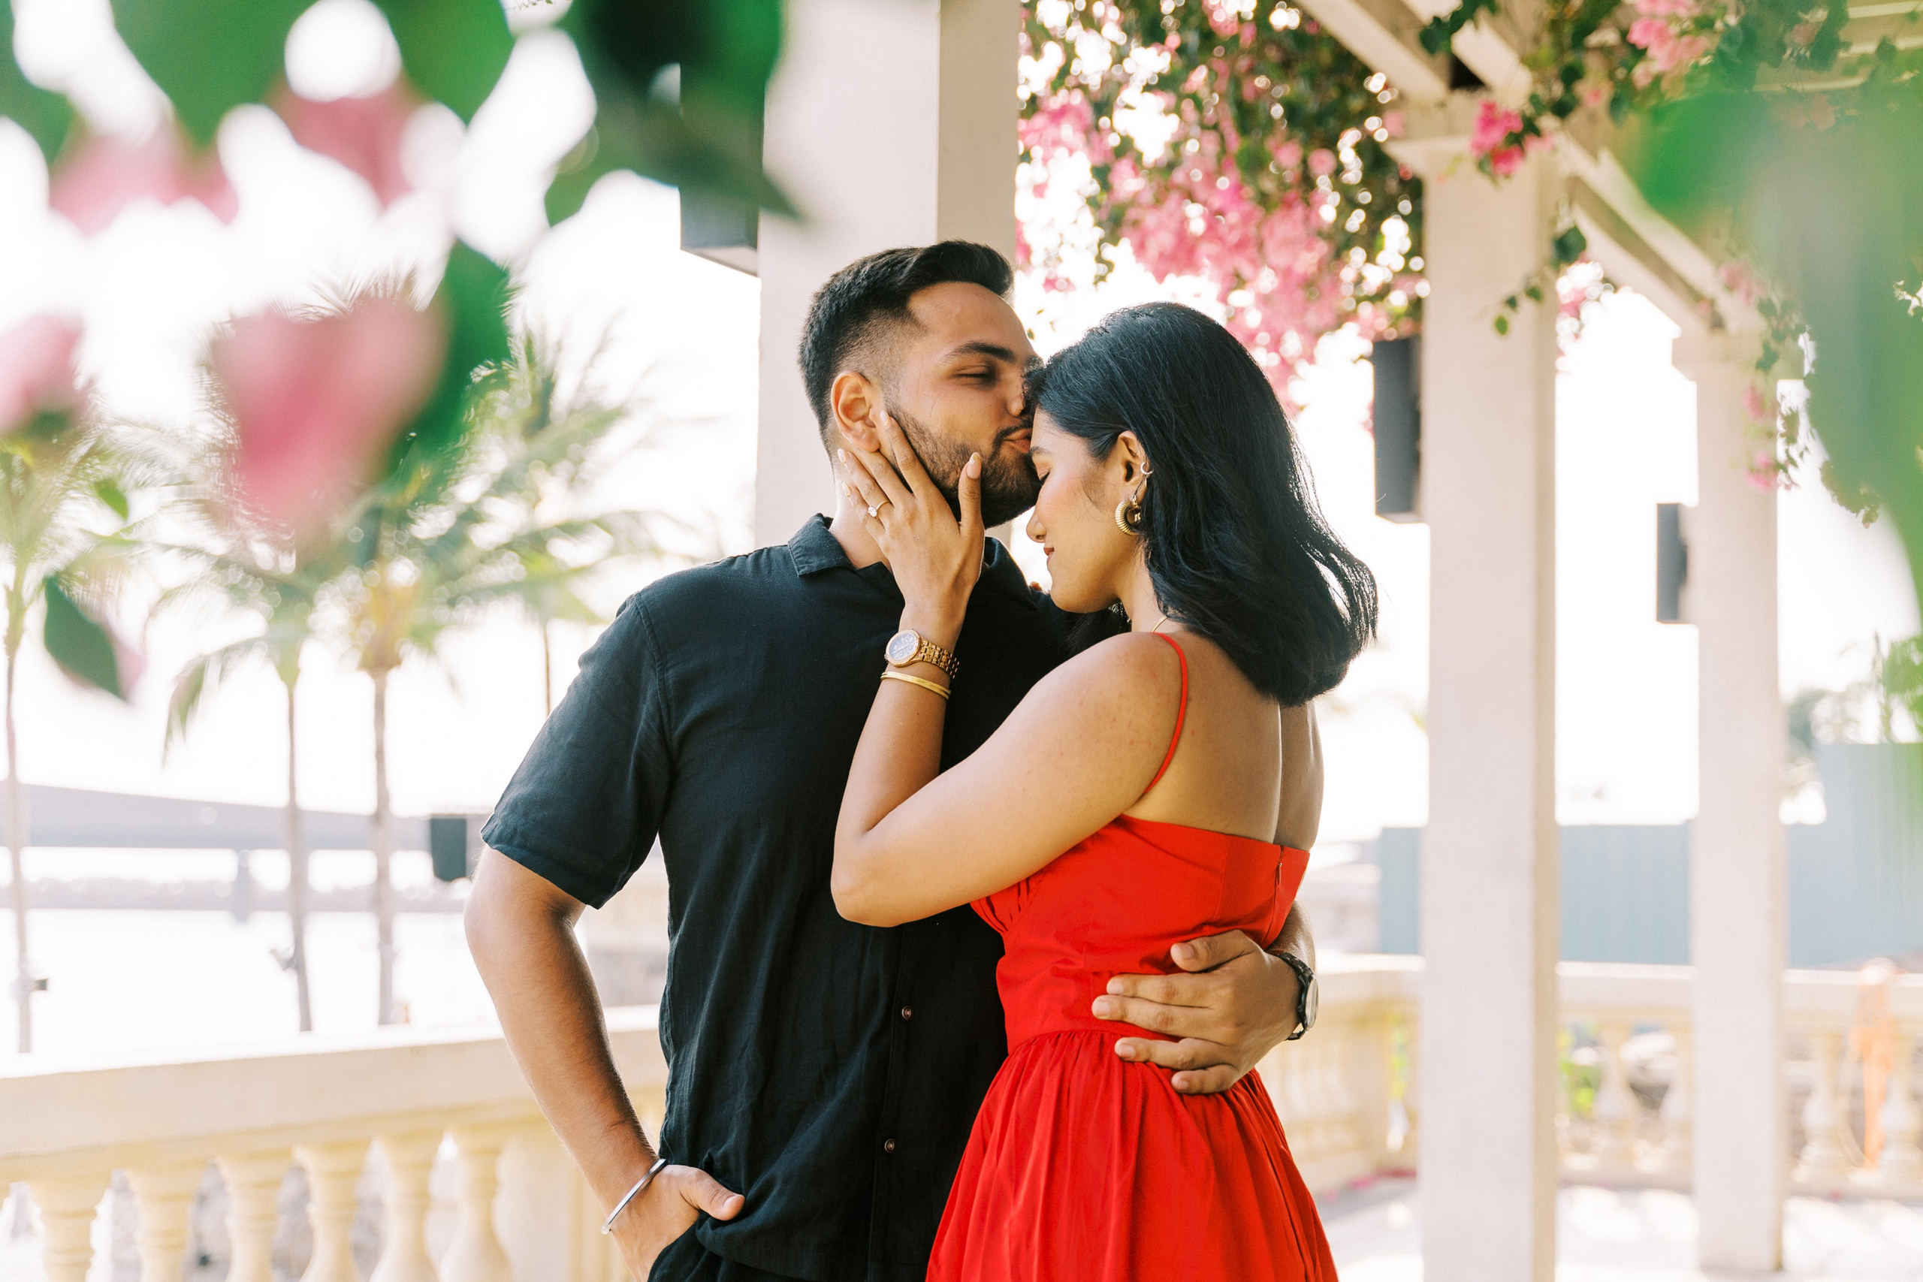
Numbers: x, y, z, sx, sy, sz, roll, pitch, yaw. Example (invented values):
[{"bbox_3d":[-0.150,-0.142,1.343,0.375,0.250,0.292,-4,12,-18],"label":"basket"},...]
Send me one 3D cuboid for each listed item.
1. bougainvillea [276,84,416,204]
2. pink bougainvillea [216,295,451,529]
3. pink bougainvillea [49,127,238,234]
[{"bbox_3d":[-0.143,-0.116,0.620,0.033,0.030,0.029,2,-6,-13],"label":"bougainvillea"},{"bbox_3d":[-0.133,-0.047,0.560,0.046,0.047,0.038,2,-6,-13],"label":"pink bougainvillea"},{"bbox_3d":[-0.190,-0.107,0.620,0.042,0.028,0.032,3,-6,-17],"label":"pink bougainvillea"}]

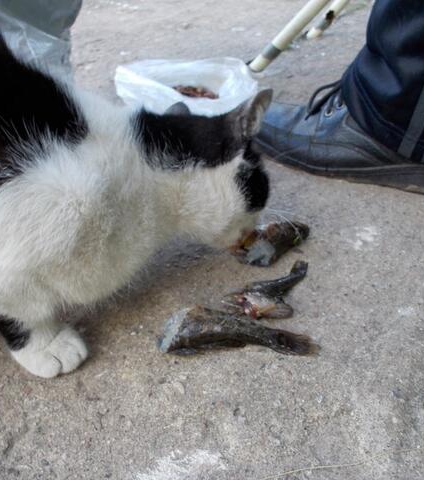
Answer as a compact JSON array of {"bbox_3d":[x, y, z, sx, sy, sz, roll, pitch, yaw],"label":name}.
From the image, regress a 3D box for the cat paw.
[{"bbox_3d":[-0.115,0.078,0.380,0.046,0.030,0.037,24,45,26],"label":"cat paw"}]

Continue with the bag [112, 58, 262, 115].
[{"bbox_3d":[-0.033,-0.194,0.700,0.175,0.050,0.140,0,39,0],"label":"bag"}]

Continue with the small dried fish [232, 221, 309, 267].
[{"bbox_3d":[0.053,0.003,0.475,0.069,0.027,0.034,-21,44,-24],"label":"small dried fish"}]

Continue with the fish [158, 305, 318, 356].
[{"bbox_3d":[0.019,0.068,0.400,0.118,0.022,0.030,4,39,5],"label":"fish"}]

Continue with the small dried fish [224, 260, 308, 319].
[{"bbox_3d":[0.044,0.041,0.437,0.075,0.016,0.036,-23,44,-26],"label":"small dried fish"}]

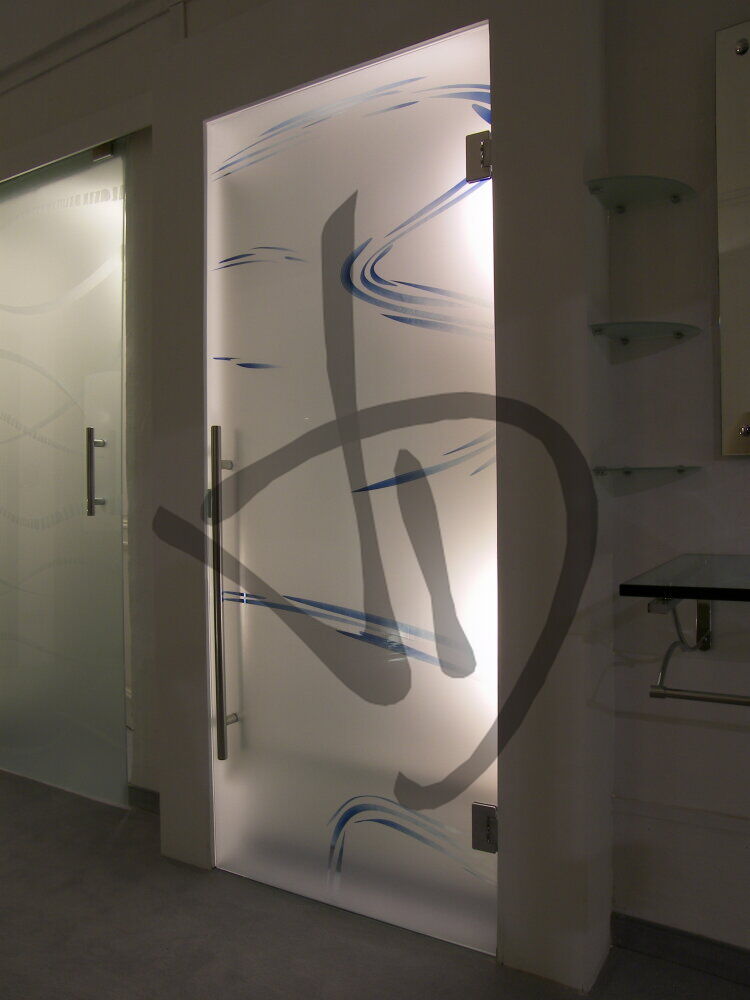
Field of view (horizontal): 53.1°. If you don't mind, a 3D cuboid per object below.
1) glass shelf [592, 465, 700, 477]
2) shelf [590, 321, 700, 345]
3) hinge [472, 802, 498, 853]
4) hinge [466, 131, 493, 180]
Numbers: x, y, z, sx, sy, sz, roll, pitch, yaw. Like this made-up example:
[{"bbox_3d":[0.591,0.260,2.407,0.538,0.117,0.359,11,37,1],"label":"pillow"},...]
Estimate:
[{"bbox_3d":[0.564,-0.064,1.557,0.195,0.021,0.185,0,0,31],"label":"glass shelf"},{"bbox_3d":[0.561,-0.355,1.557,0.195,0.021,0.185,0,0,31],"label":"shelf"},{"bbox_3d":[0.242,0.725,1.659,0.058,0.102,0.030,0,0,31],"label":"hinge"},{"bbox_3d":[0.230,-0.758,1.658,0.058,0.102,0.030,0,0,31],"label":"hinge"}]

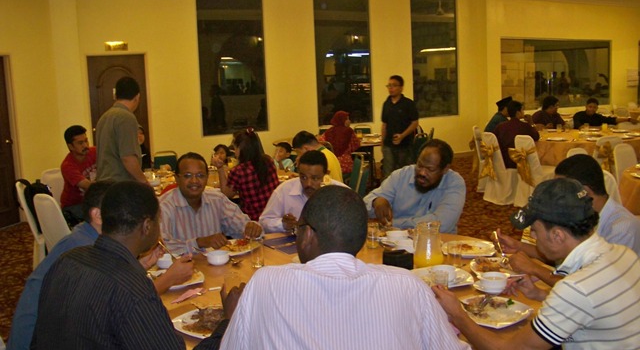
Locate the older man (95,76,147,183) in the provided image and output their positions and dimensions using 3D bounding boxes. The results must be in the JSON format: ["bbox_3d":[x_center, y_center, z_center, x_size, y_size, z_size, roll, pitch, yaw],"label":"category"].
[{"bbox_3d":[-1.617,0.063,5.049,0.470,1.750,0.340,4,10,36],"label":"older man"}]

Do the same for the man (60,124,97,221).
[{"bbox_3d":[-1.890,0.208,5.343,0.750,1.300,0.520,2,9,30],"label":"man"}]

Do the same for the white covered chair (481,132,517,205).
[{"bbox_3d":[2.434,-0.123,7.782,0.550,0.910,0.450,-4,8,-10],"label":"white covered chair"}]

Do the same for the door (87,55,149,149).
[{"bbox_3d":[-2.985,-0.715,9.202,0.900,2.140,0.070,-7,9,-28],"label":"door"}]

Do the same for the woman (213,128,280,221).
[{"bbox_3d":[-0.582,0.260,4.819,0.500,1.240,0.680,-7,9,-30],"label":"woman"}]

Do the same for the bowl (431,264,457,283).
[{"bbox_3d":[0.484,0.394,2.370,0.100,0.052,0.100,-2,8,0],"label":"bowl"}]

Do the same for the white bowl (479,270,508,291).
[{"bbox_3d":[0.646,0.400,2.260,0.100,0.052,0.100,-2,8,0],"label":"white bowl"}]

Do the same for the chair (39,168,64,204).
[{"bbox_3d":[-2.242,0.415,5.671,0.560,0.930,0.450,-1,8,9],"label":"chair"}]

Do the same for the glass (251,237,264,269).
[{"bbox_3d":[-0.283,0.353,2.760,0.060,0.123,0.060,-2,8,0],"label":"glass"}]

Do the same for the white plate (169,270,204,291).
[{"bbox_3d":[-0.600,0.438,2.570,0.250,0.022,0.250,-7,9,-27],"label":"white plate"}]

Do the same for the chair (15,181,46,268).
[{"bbox_3d":[-2.210,0.504,5.042,0.560,0.930,0.450,-6,9,-25],"label":"chair"}]

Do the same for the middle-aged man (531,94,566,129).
[{"bbox_3d":[3.620,-0.524,9.228,0.700,1.290,0.500,4,10,38],"label":"middle-aged man"}]

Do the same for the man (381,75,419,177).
[{"bbox_3d":[0.956,-0.367,7.267,0.490,1.660,0.320,1,9,25],"label":"man"}]

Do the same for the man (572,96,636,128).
[{"bbox_3d":[4.357,-0.564,9.391,0.920,1.260,0.650,-1,8,8],"label":"man"}]

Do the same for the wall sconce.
[{"bbox_3d":[-3.067,-1.943,9.237,0.334,0.134,0.100,-7,9,-27],"label":"wall sconce"}]

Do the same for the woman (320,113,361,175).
[{"bbox_3d":[0.392,-0.159,7.667,0.480,1.280,0.720,4,10,36],"label":"woman"}]

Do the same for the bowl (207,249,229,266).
[{"bbox_3d":[-0.491,0.413,2.949,0.109,0.054,0.109,-2,8,0],"label":"bowl"}]

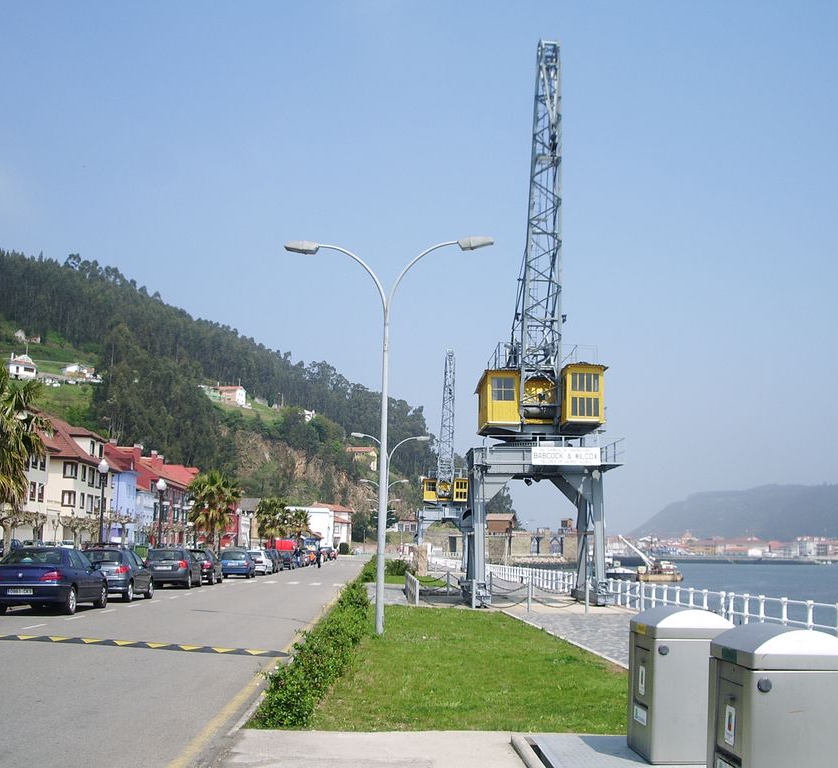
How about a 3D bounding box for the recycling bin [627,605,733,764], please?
[{"bbox_3d":[2.156,2.446,8.551,0.670,1.200,0.680,1,-9,-2],"label":"recycling bin"}]

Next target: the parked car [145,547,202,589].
[{"bbox_3d":[-9.293,7.052,39.664,1.691,1.459,4.134,1,-9,-2],"label":"parked car"}]

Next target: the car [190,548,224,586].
[{"bbox_3d":[-9.415,7.889,44.730,1.685,1.446,3.939,1,-9,-2],"label":"car"}]

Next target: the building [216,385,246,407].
[{"bbox_3d":[-76.758,5.049,425.000,9.000,7.900,8.000,-2,-10,17],"label":"building"}]

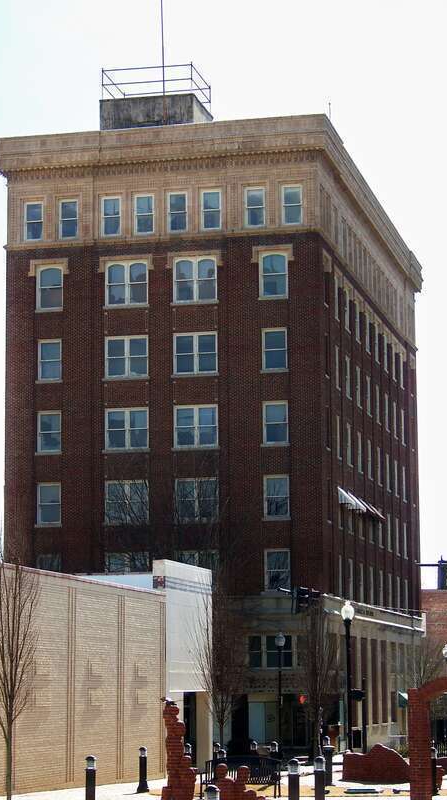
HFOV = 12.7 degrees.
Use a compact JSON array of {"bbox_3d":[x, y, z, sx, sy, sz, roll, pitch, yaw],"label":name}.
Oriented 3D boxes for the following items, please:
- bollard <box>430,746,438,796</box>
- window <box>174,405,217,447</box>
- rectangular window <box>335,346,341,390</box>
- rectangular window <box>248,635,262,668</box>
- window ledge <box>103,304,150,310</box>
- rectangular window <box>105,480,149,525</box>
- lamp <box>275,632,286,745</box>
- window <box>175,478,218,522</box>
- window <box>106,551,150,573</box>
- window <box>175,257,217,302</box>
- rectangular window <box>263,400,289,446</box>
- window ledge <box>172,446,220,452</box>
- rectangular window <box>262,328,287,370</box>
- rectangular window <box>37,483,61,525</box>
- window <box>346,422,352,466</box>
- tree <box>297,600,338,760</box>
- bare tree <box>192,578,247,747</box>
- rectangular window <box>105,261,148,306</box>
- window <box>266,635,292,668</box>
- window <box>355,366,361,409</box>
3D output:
[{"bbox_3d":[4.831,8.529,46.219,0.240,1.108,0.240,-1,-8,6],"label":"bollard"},{"bbox_3d":[-1.270,1.202,91.251,2.020,2.030,0.160,-2,-8,13],"label":"window"},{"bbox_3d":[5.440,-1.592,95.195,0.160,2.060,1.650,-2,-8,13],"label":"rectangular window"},{"bbox_3d":[1.367,10.999,87.935,0.637,1.453,0.160,-2,-9,13],"label":"rectangular window"},{"bbox_3d":[-4.370,-4.190,90.630,2.140,0.150,0.220,-2,-8,13],"label":"window ledge"},{"bbox_3d":[-4.268,4.557,89.437,2.020,1.920,0.150,-2,-8,13],"label":"rectangular window"},{"bbox_3d":[2.330,12.108,83.351,0.430,4.920,0.430,-2,-8,13],"label":"lamp"},{"bbox_3d":[-1.183,4.438,89.491,1.975,1.908,0.160,-2,-9,13],"label":"window"},{"bbox_3d":[-4.223,7.635,88.981,2.000,1.820,0.150,-2,-8,13],"label":"window"},{"bbox_3d":[-1.283,-5.523,92.210,2.020,2.200,0.160,-2,-8,13],"label":"window"},{"bbox_3d":[2.383,1.011,90.437,1.150,2.000,0.160,-2,-8,13],"label":"rectangular window"},{"bbox_3d":[-1.222,2.195,89.667,2.233,0.150,0.200,-2,-8,13],"label":"window ledge"},{"bbox_3d":[2.332,-2.213,89.644,1.115,1.892,0.150,-2,-8,13],"label":"rectangular window"},{"bbox_3d":[-7.982,4.748,92.293,1.140,1.960,0.160,-2,-8,13],"label":"rectangular window"},{"bbox_3d":[5.858,2.093,94.761,0.150,1.900,1.750,-2,-8,13],"label":"window"},{"bbox_3d":[3.000,8.989,64.357,1.350,5.010,1.350,-2,-8,13],"label":"tree"},{"bbox_3d":[-0.127,8.747,63.456,1.800,6.280,1.800,0,-8,0],"label":"bare tree"},{"bbox_3d":[-4.358,-5.242,91.610,1.997,2.038,0.150,-2,-8,13],"label":"rectangular window"},{"bbox_3d":[2.421,10.873,86.974,1.150,1.450,0.150,-2,-8,13],"label":"window"},{"bbox_3d":[6.533,-0.622,98.254,0.150,1.900,1.750,-2,-8,13],"label":"window"}]

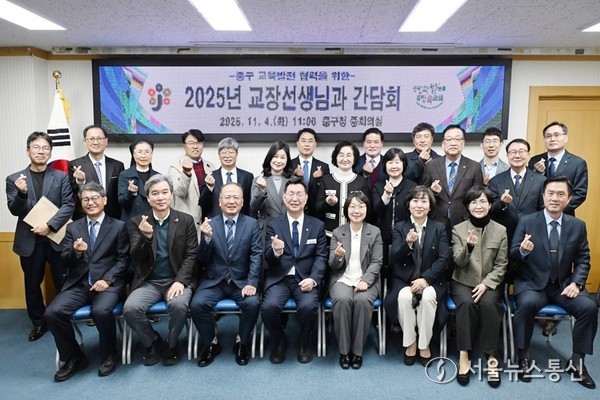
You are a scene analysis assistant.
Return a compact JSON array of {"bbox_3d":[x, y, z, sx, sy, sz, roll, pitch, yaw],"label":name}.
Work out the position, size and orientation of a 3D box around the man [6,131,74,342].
[{"bbox_3d":[-2.055,0.274,3.432,0.540,1.670,0.360,-2,7,-20],"label":"man"}]

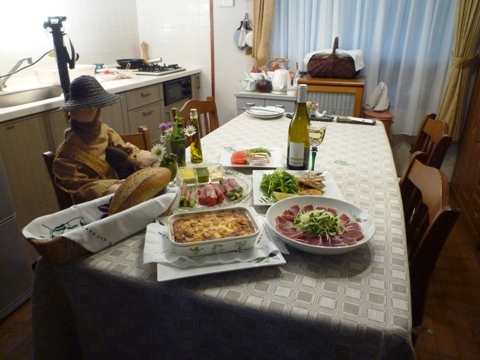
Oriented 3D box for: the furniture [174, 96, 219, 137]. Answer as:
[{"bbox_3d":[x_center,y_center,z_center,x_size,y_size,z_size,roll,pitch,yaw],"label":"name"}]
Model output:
[{"bbox_3d":[-0.055,-0.021,1.982,0.490,0.810,0.415,10,26,23],"label":"furniture"}]

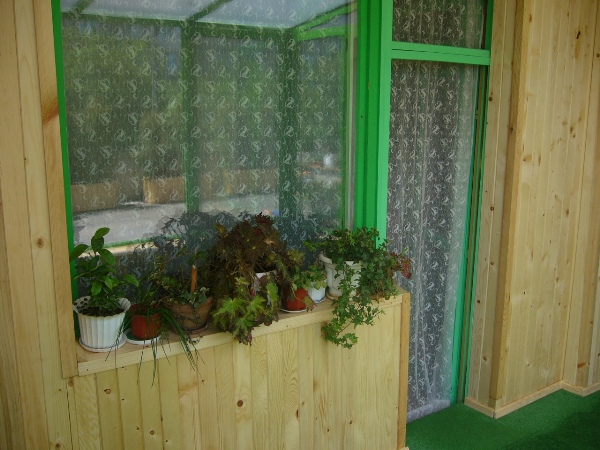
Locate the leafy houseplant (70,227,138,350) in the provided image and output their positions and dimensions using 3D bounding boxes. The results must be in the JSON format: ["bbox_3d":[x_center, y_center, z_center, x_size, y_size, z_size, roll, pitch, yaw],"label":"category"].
[{"bbox_3d":[-0.767,0.236,2.385,0.255,0.455,0.240,-6,12,-33],"label":"leafy houseplant"}]

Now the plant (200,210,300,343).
[{"bbox_3d":[-0.207,0.217,2.687,0.500,0.520,0.330,-6,12,-33],"label":"plant"}]

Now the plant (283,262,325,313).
[{"bbox_3d":[0.018,0.284,2.895,0.230,0.200,0.170,-6,12,-33],"label":"plant"}]

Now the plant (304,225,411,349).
[{"bbox_3d":[0.291,0.280,3.036,0.580,0.525,0.330,-6,12,-33],"label":"plant"}]

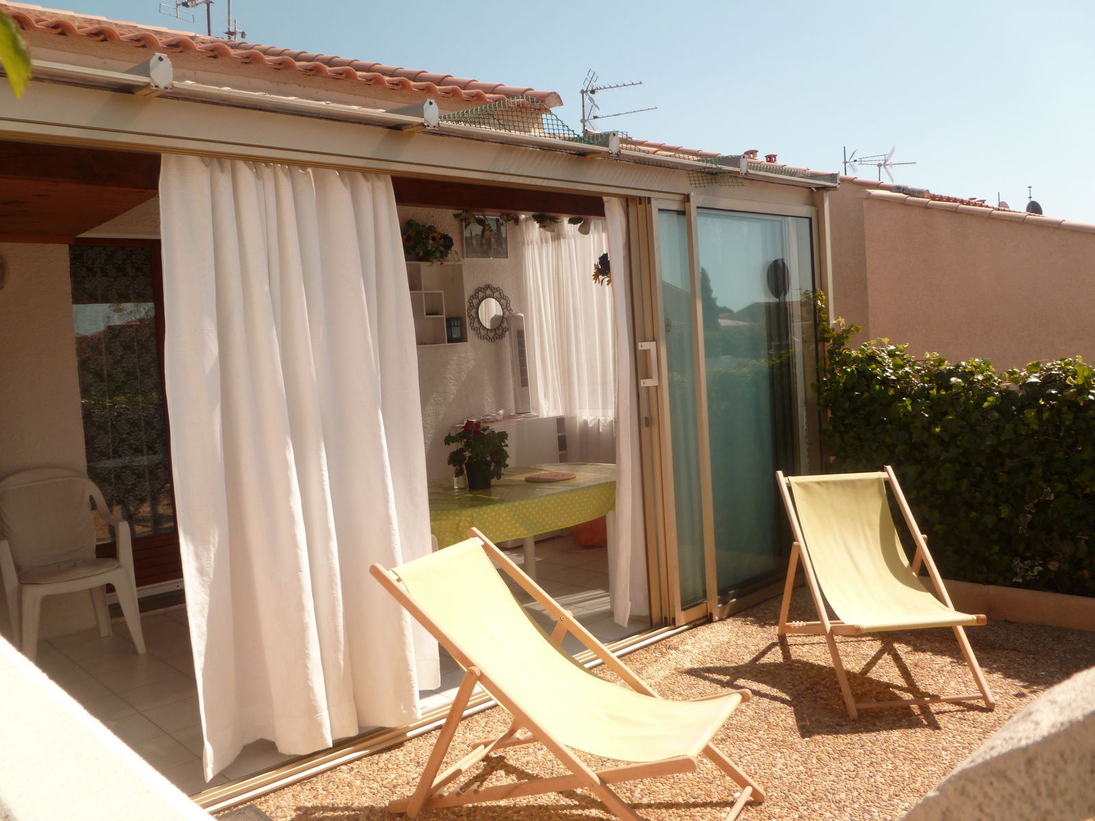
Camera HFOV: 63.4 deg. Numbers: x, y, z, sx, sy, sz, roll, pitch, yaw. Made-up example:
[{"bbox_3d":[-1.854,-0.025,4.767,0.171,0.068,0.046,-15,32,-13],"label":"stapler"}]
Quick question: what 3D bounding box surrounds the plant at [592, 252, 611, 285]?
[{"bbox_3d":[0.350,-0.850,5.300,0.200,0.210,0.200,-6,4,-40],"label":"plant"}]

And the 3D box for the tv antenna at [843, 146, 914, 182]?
[{"bbox_3d":[6.379,-4.720,17.000,1.380,0.720,0.550,-4,3,0],"label":"tv antenna"}]

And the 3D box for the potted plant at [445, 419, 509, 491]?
[{"bbox_3d":[-0.381,0.239,4.808,0.300,0.370,0.300,-4,3,0],"label":"potted plant"}]

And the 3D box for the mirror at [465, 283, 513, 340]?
[{"bbox_3d":[-0.474,-0.795,7.222,0.460,0.470,0.030,-6,4,-40],"label":"mirror"}]

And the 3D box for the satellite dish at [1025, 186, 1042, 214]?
[{"bbox_3d":[17.021,-7.320,31.000,0.650,1.000,0.400,-2,4,27],"label":"satellite dish"}]

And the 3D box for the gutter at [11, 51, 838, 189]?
[{"bbox_3d":[0.054,-1.188,3.904,4.388,0.109,0.114,-6,4,-40],"label":"gutter"}]

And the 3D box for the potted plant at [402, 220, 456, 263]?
[{"bbox_3d":[-0.906,-1.282,6.723,0.370,0.310,0.280,-6,4,-40],"label":"potted plant"}]

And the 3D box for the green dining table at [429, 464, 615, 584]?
[{"bbox_3d":[-0.247,0.785,4.939,1.839,0.750,1.051,-6,4,-40],"label":"green dining table"}]

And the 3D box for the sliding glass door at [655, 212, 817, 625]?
[{"bbox_3d":[1.131,-0.034,4.944,1.292,2.180,0.114,-6,4,-40],"label":"sliding glass door"}]

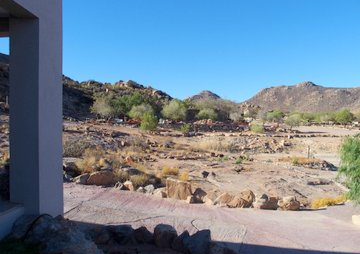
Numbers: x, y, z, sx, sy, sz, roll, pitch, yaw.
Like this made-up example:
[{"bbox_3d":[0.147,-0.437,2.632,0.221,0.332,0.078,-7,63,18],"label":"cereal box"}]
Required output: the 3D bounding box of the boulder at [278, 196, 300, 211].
[{"bbox_3d":[2.234,1.561,5.941,0.449,0.277,0.382,0,1,21],"label":"boulder"}]

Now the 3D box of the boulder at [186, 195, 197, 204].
[{"bbox_3d":[0.219,1.450,5.800,0.180,0.170,0.160,0,1,1],"label":"boulder"}]

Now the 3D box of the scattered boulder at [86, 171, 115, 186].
[{"bbox_3d":[-2.230,1.454,8.219,0.790,0.411,0.553,0,1,-15],"label":"scattered boulder"}]

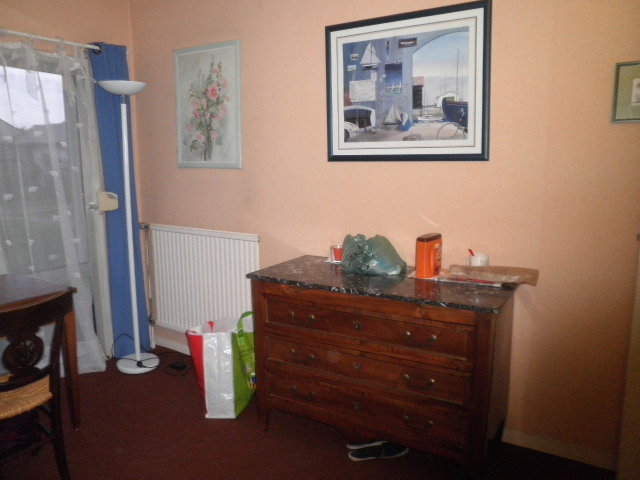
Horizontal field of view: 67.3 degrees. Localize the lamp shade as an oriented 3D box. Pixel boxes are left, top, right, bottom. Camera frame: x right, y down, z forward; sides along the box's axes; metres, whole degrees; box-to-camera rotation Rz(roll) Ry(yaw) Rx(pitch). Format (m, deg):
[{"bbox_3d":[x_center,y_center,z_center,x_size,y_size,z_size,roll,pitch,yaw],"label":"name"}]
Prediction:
[{"bbox_3d":[-1.257,-0.961,3.059,0.305,0.085,0.305,5,11,30],"label":"lamp shade"}]

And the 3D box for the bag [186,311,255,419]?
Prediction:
[{"bbox_3d":[-0.526,0.684,2.777,0.215,0.510,0.390,2,9,10],"label":"bag"}]

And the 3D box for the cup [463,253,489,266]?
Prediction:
[{"bbox_3d":[0.732,0.129,2.241,0.111,0.100,0.083,3,10,18],"label":"cup"}]

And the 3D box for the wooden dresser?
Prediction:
[{"bbox_3d":[0.286,0.588,2.367,1.167,0.830,0.525,5,11,29],"label":"wooden dresser"}]

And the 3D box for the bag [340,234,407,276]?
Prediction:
[{"bbox_3d":[0.271,0.068,2.401,0.300,0.185,0.160,3,10,18],"label":"bag"}]

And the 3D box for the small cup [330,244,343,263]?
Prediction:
[{"bbox_3d":[0.097,0.080,2.631,0.075,0.088,0.075,0,9,0],"label":"small cup"}]

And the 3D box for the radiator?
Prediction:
[{"bbox_3d":[-0.768,0.284,3.194,0.881,0.694,0.085,5,11,30],"label":"radiator"}]

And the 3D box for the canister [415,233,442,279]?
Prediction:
[{"bbox_3d":[0.530,0.075,2.334,0.150,0.193,0.078,-7,12,-37],"label":"canister"}]

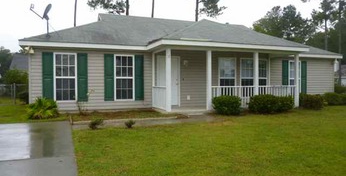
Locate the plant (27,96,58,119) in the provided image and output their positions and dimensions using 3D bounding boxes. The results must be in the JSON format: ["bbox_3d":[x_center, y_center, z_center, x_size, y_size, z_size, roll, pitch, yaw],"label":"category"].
[{"bbox_3d":[-4.170,0.613,8.950,1.030,0.680,1.000,0,1,-21],"label":"plant"}]

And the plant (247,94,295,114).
[{"bbox_3d":[3.798,0.609,10.800,1.850,0.670,0.950,0,1,-21],"label":"plant"}]

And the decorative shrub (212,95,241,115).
[{"bbox_3d":[1.929,0.609,10.100,0.970,0.680,0.920,0,1,0],"label":"decorative shrub"}]

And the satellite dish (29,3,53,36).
[{"bbox_3d":[-4.778,-2.444,10.170,0.740,1.210,0.550,0,1,-16],"label":"satellite dish"}]

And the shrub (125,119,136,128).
[{"bbox_3d":[-1.103,0.911,7.270,0.300,0.250,0.300,0,1,-21],"label":"shrub"}]

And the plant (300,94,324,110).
[{"bbox_3d":[5.996,0.596,12.100,0.970,0.630,0.900,0,1,-21],"label":"plant"}]

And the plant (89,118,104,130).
[{"bbox_3d":[-1.939,0.915,7.100,0.400,0.290,0.380,0,1,-21],"label":"plant"}]

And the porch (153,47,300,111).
[{"bbox_3d":[2.232,-0.282,11.585,5.950,2.350,1.980,0,1,-21],"label":"porch"}]

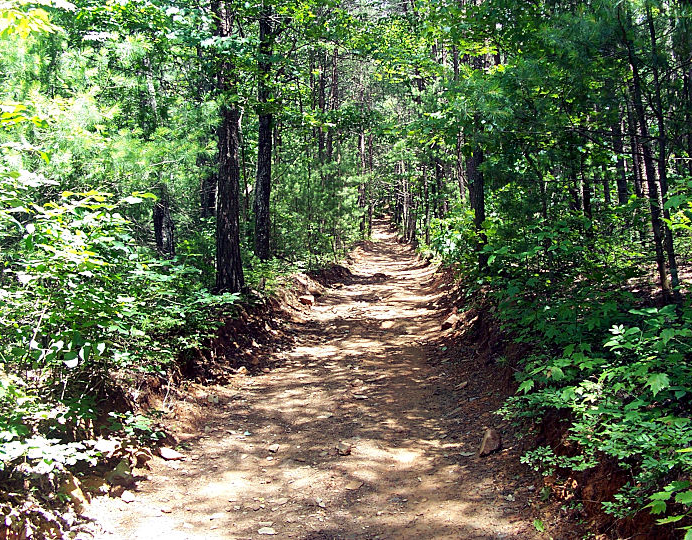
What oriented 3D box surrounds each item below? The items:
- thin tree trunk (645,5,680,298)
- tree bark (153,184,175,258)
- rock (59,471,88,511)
[{"bbox_3d":[3.489,-1.291,8.000,0.120,3.250,0.120,-6,3,0],"label":"thin tree trunk"},{"bbox_3d":[-3.008,-0.799,12.000,0.320,1.300,0.320,-1,3,0],"label":"tree bark"},{"bbox_3d":[-1.460,1.187,3.900,0.170,0.200,0.140,-2,3,-22],"label":"rock"}]

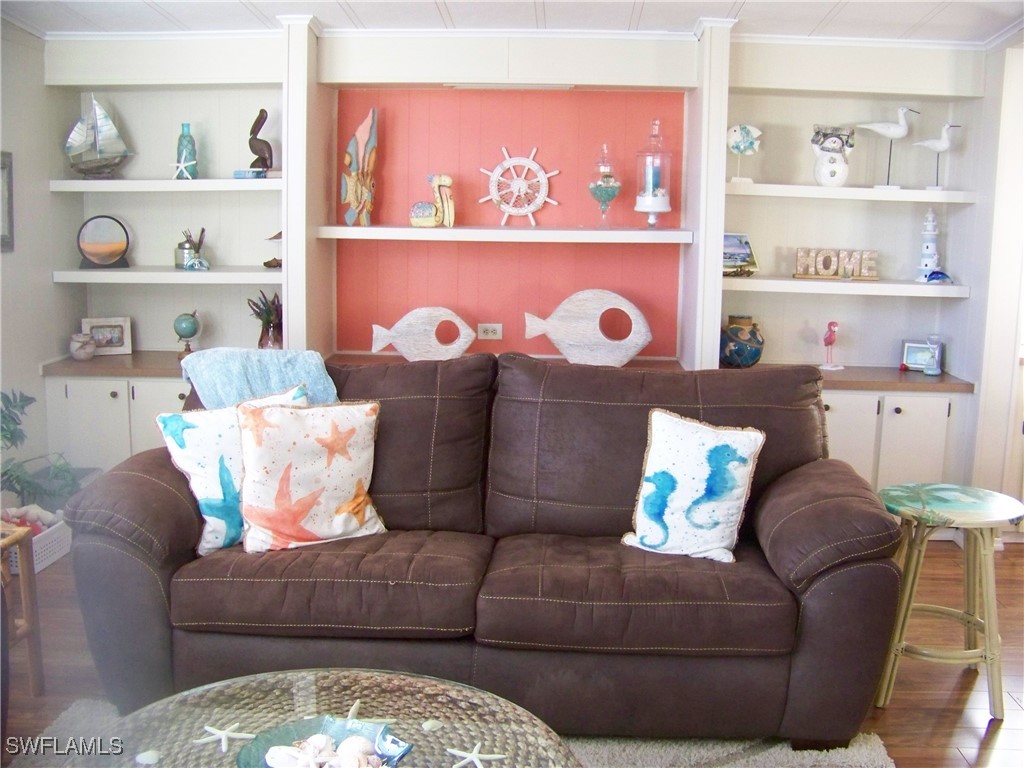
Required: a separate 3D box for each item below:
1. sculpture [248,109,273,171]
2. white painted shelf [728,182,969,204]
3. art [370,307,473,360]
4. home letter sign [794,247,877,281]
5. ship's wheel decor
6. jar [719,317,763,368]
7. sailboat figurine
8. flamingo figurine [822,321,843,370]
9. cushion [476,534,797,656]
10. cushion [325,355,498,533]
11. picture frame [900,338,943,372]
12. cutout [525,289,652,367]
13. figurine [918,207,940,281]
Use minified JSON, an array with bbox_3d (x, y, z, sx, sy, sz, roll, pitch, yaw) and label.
[{"bbox_3d":[-1.098,-1.069,4.648,0.102,0.268,0.080,0,10,-9],"label":"sculpture"},{"bbox_3d":[1.423,-0.826,4.634,1.045,0.050,0.355,1,10,1],"label":"white painted shelf"},{"bbox_3d":[-0.397,-0.222,4.807,0.472,0.248,0.040,1,10,1],"label":"art"},{"bbox_3d":[1.447,-0.532,4.742,0.370,0.138,0.050,1,9,1],"label":"home letter sign"},{"bbox_3d":[0.031,-0.890,4.800,0.365,0.365,0.035,1,7,1],"label":"ship's wheel decor"},{"bbox_3d":[1.040,-0.189,4.848,0.210,0.230,0.210,1,9,1],"label":"jar"},{"bbox_3d":[-1.807,-1.084,4.664,0.300,0.375,0.100,4,10,16],"label":"sailboat figurine"},{"bbox_3d":[1.442,-0.173,4.791,0.100,0.222,0.090,9,13,41],"label":"flamingo figurine"},{"bbox_3d":[0.345,0.570,3.083,0.837,0.195,0.570,2,10,4],"label":"cushion"},{"bbox_3d":[-0.520,0.180,3.404,0.960,0.540,0.240,1,-5,4],"label":"cushion"},{"bbox_3d":[1.869,-0.130,4.849,0.181,0.142,0.025,4,-1,18],"label":"picture frame"},{"bbox_3d":[0.344,-0.250,4.757,0.568,0.342,0.040,3,10,9],"label":"cutout"},{"bbox_3d":[1.849,-0.613,4.703,0.112,0.320,0.112,1,9,2],"label":"figurine"}]

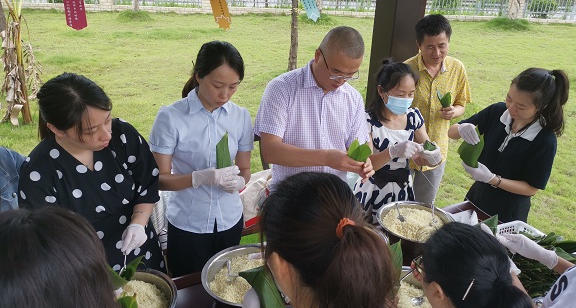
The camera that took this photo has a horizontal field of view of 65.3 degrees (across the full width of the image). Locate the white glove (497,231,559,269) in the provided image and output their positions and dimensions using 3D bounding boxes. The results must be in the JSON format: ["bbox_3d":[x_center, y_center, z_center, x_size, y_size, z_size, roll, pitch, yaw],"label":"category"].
[{"bbox_3d":[0.748,0.296,1.400,0.175,0.070,0.080,19,28,36],"label":"white glove"}]

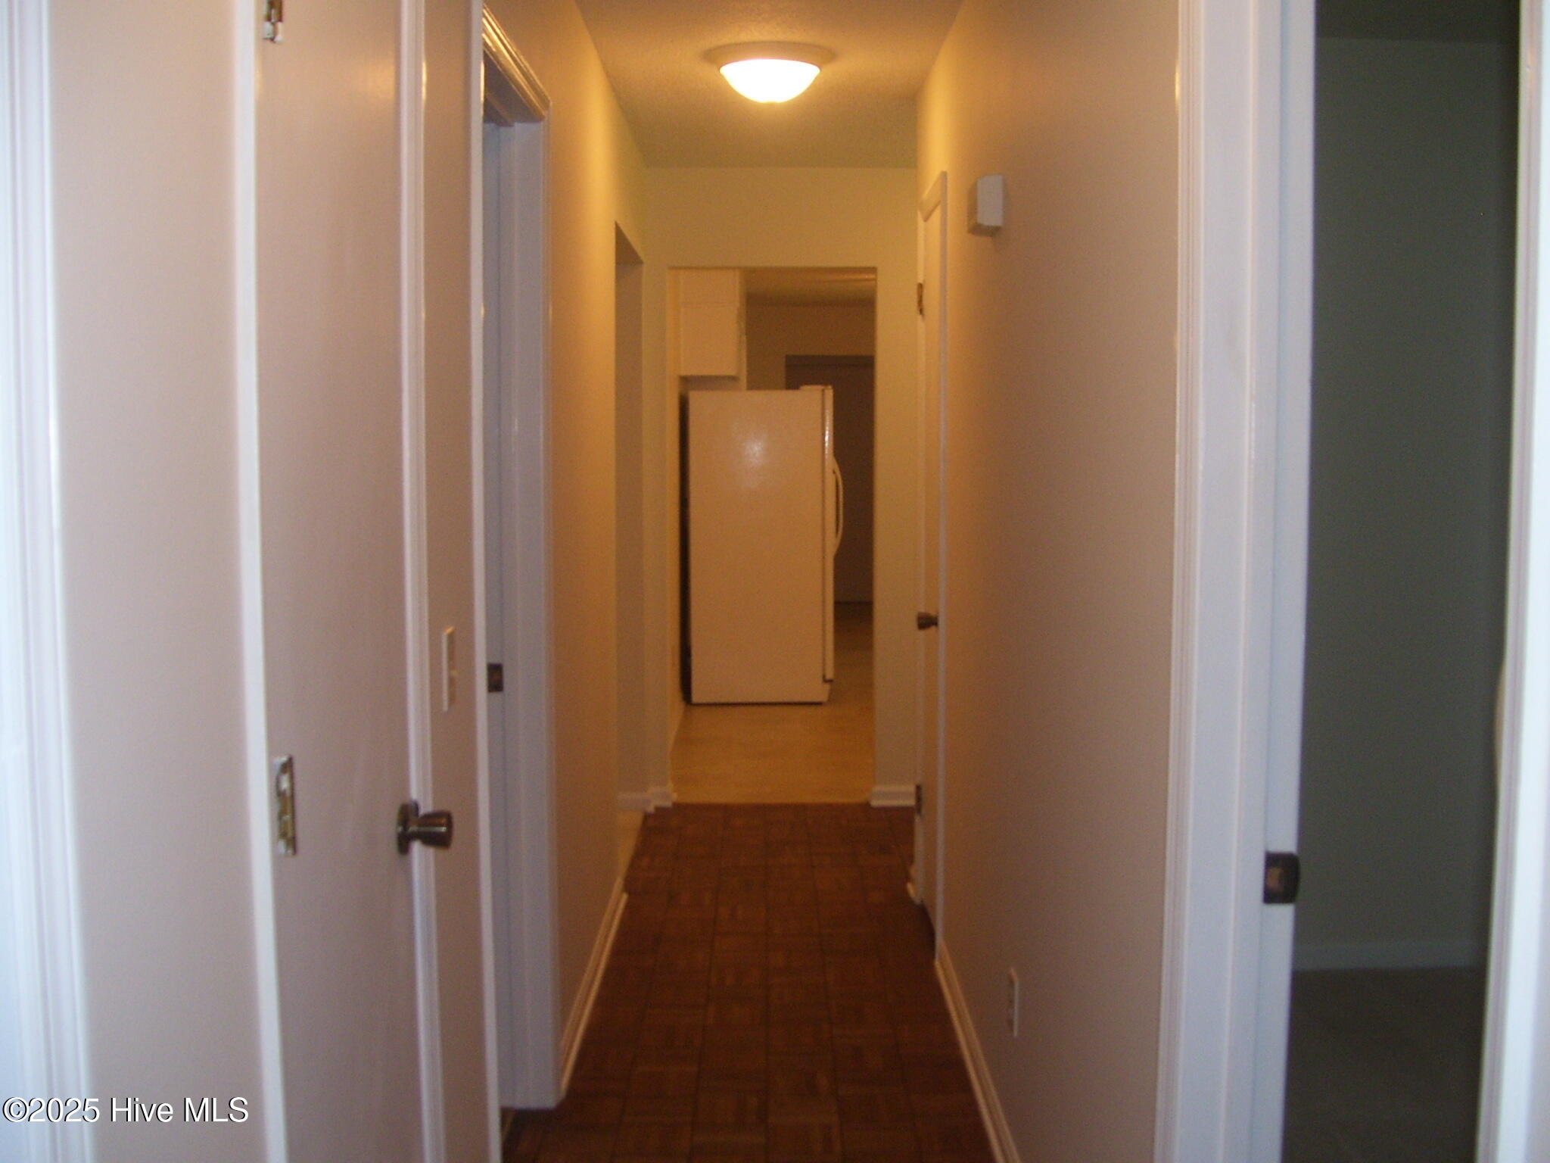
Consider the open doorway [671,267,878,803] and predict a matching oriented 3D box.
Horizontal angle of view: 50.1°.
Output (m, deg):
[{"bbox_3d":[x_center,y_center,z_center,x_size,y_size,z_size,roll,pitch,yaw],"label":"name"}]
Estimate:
[{"bbox_3d":[-0.009,-0.167,6.391,0.790,2.066,0.120,0,5,0],"label":"open doorway"}]

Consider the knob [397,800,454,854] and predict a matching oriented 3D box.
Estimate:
[{"bbox_3d":[-0.434,0.307,2.066,0.058,0.062,0.062,0,5,0],"label":"knob"}]

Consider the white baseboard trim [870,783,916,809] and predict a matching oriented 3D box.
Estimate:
[{"bbox_3d":[0.474,0.822,6.415,0.210,0.085,0.022,0,5,0],"label":"white baseboard trim"}]

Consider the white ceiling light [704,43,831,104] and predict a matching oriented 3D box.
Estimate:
[{"bbox_3d":[-0.011,-1.340,4.424,0.340,0.125,0.340,0,5,0],"label":"white ceiling light"}]

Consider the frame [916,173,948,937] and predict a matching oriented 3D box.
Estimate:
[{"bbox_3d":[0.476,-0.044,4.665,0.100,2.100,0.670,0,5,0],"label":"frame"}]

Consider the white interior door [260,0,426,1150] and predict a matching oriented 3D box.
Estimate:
[{"bbox_3d":[-0.475,0.213,1.797,0.040,2.030,0.620,0,5,0],"label":"white interior door"}]

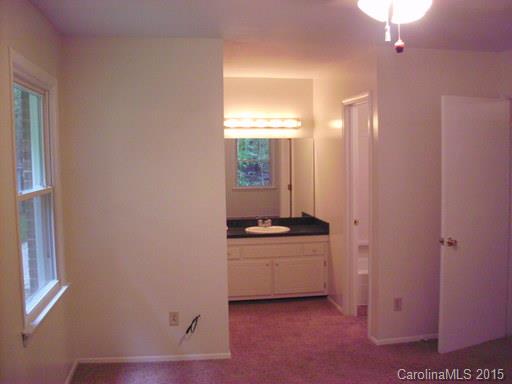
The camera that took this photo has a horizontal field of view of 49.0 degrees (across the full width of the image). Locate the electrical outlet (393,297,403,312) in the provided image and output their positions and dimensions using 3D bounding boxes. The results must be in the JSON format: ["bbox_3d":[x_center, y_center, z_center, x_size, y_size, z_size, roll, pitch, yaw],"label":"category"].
[{"bbox_3d":[1.146,0.912,4.530,0.072,0.116,0.012,-1,4,-9],"label":"electrical outlet"}]

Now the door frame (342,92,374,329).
[{"bbox_3d":[0.945,0.185,5.010,0.130,2.060,0.780,-1,4,-9],"label":"door frame"}]

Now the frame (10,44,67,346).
[{"bbox_3d":[-1.257,-0.018,3.255,0.120,1.395,1.055,-1,4,-9],"label":"frame"}]

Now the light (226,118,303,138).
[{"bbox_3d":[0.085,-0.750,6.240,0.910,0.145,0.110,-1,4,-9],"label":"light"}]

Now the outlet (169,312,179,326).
[{"bbox_3d":[-0.612,0.955,4.201,0.072,0.116,0.012,-1,4,-9],"label":"outlet"}]

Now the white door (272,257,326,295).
[{"bbox_3d":[0.454,0.877,5.881,0.560,0.390,0.022,-1,4,-9],"label":"white door"}]

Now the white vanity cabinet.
[{"bbox_3d":[0.144,0.788,6.119,1.180,0.716,0.565,-1,4,-9],"label":"white vanity cabinet"}]

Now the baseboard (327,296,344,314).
[{"bbox_3d":[0.797,1.125,5.699,0.018,0.065,0.520,-1,4,-9],"label":"baseboard"}]

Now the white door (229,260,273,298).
[{"bbox_3d":[-0.092,0.890,5.798,0.540,0.390,0.022,-1,4,-9],"label":"white door"}]

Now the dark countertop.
[{"bbox_3d":[0.141,0.385,6.082,1.190,0.140,0.585,-1,4,-9],"label":"dark countertop"}]

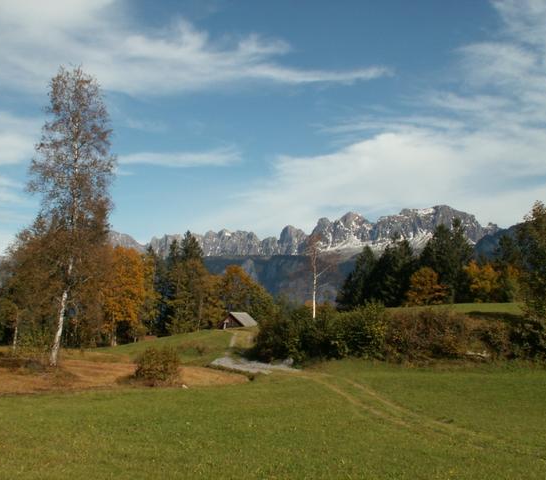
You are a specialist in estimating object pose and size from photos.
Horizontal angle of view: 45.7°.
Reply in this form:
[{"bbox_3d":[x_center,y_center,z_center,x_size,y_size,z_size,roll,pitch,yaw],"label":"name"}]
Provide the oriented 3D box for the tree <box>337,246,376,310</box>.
[{"bbox_3d":[13.058,6.001,100.000,6.180,10.040,6.180,0,-6,0],"label":"tree"}]

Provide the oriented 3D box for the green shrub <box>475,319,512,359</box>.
[{"bbox_3d":[17.719,7.915,52.000,2.850,3.210,2.850,0,-5,0],"label":"green shrub"}]

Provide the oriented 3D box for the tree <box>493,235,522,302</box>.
[{"bbox_3d":[39.862,4.845,110.000,4.880,11.560,4.880,0,-5,0],"label":"tree"}]

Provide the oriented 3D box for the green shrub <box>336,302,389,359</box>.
[{"bbox_3d":[7.330,7.412,53.000,4.310,4.590,4.310,0,-5,0],"label":"green shrub"}]

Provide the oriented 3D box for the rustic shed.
[{"bbox_3d":[-5.758,13.435,108.000,5.200,2.900,5.500,-3,-6,27],"label":"rustic shed"}]

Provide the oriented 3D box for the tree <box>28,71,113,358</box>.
[{"bbox_3d":[-12.767,-1.721,41.000,5.580,19.190,5.580,0,-6,0],"label":"tree"}]

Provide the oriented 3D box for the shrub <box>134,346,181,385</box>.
[{"bbox_3d":[-6.426,7.038,36.000,2.640,2.230,2.640,0,-5,0],"label":"shrub"}]

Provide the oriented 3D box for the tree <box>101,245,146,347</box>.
[{"bbox_3d":[-16.523,6.242,72.000,5.120,11.090,5.120,0,-6,0],"label":"tree"}]

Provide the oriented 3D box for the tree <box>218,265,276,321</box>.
[{"bbox_3d":[-4.709,9.686,115.000,9.650,10.660,9.650,0,-5,0],"label":"tree"}]

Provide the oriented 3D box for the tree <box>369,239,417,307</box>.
[{"bbox_3d":[18.467,5.146,100.000,7.110,10.820,7.110,0,-6,0],"label":"tree"}]

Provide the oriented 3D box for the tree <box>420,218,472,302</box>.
[{"bbox_3d":[27.191,3.342,102.000,8.200,13.580,8.200,0,-6,0],"label":"tree"}]

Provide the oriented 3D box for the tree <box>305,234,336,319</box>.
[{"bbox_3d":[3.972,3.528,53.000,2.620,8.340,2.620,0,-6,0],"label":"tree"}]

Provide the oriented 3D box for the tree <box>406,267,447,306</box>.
[{"bbox_3d":[22.535,6.817,95.000,6.170,5.860,6.170,0,-6,0],"label":"tree"}]

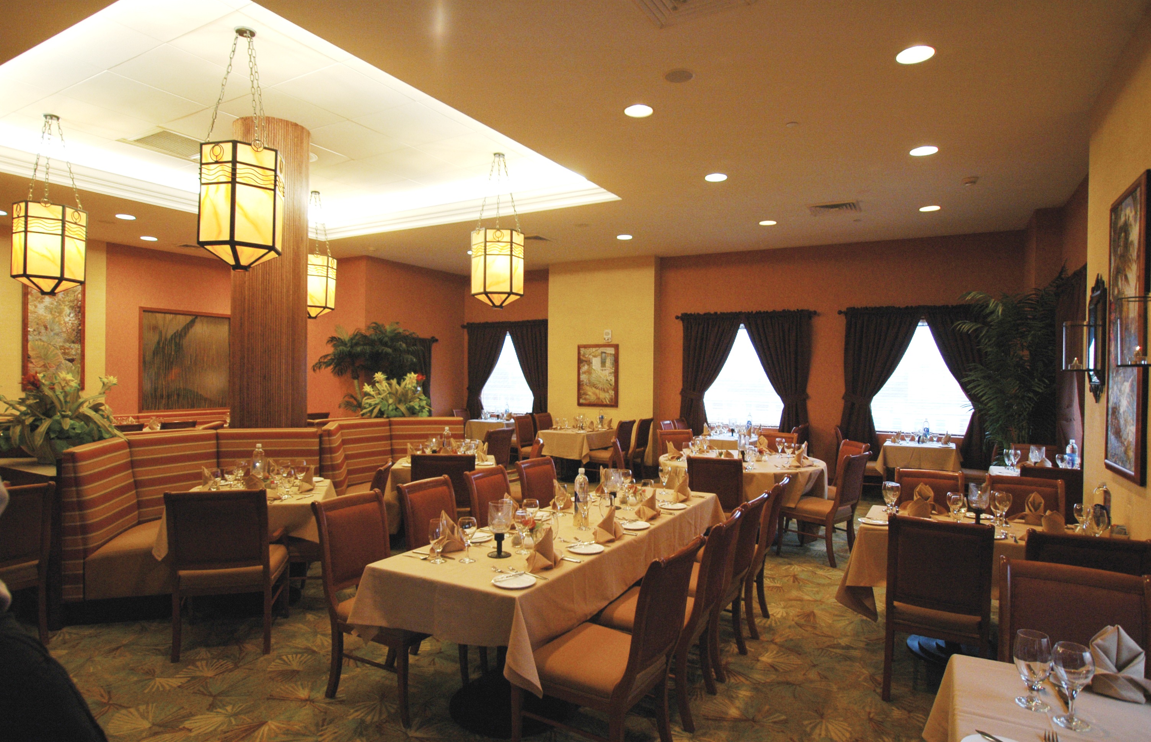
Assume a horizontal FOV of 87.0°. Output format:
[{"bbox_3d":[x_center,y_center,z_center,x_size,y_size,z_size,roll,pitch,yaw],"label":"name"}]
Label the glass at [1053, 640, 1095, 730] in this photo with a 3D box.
[{"bbox_3d":[1.208,0.764,1.473,0.080,0.187,0.080,1,1,31],"label":"glass"}]

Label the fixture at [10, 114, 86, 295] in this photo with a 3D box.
[{"bbox_3d":[-3.882,-1.231,4.492,0.430,1.300,0.390,1,1,31],"label":"fixture"}]

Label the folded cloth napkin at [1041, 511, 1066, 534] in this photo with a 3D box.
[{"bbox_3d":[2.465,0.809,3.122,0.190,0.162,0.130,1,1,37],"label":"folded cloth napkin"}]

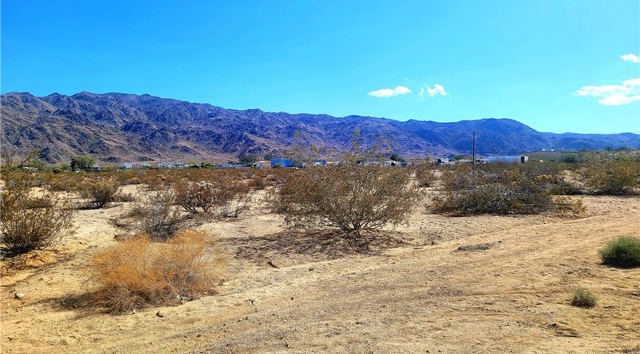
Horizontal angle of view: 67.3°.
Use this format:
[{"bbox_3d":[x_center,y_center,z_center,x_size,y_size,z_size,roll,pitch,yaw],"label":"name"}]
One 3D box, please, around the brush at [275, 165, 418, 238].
[{"bbox_3d":[0.556,0.446,10.918,3.150,1.650,2.700,0,2,0],"label":"brush"}]

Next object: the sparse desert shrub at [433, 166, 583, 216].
[{"bbox_3d":[5.975,0.388,15.319,4.700,1.500,2.800,0,2,0],"label":"sparse desert shrub"}]

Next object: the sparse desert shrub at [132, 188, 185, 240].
[{"bbox_3d":[-3.302,0.779,9.828,1.200,1.050,1.050,0,2,0],"label":"sparse desert shrub"}]

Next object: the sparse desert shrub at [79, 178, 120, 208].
[{"bbox_3d":[-7.718,0.568,16.825,1.450,1.050,1.300,0,2,0],"label":"sparse desert shrub"}]

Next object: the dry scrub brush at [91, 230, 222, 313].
[{"bbox_3d":[-1.945,1.054,5.684,1.500,0.750,1.200,0,2,0],"label":"dry scrub brush"}]

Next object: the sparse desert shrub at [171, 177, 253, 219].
[{"bbox_3d":[-3.226,0.590,14.424,2.350,1.150,1.800,0,2,0],"label":"sparse desert shrub"}]

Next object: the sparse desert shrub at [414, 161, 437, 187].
[{"bbox_3d":[6.806,-0.135,31.010,1.500,1.600,1.400,0,2,0],"label":"sparse desert shrub"}]

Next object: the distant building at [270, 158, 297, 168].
[{"bbox_3d":[-11.384,-4.523,149.932,8.200,3.200,7.000,0,2,0],"label":"distant building"}]

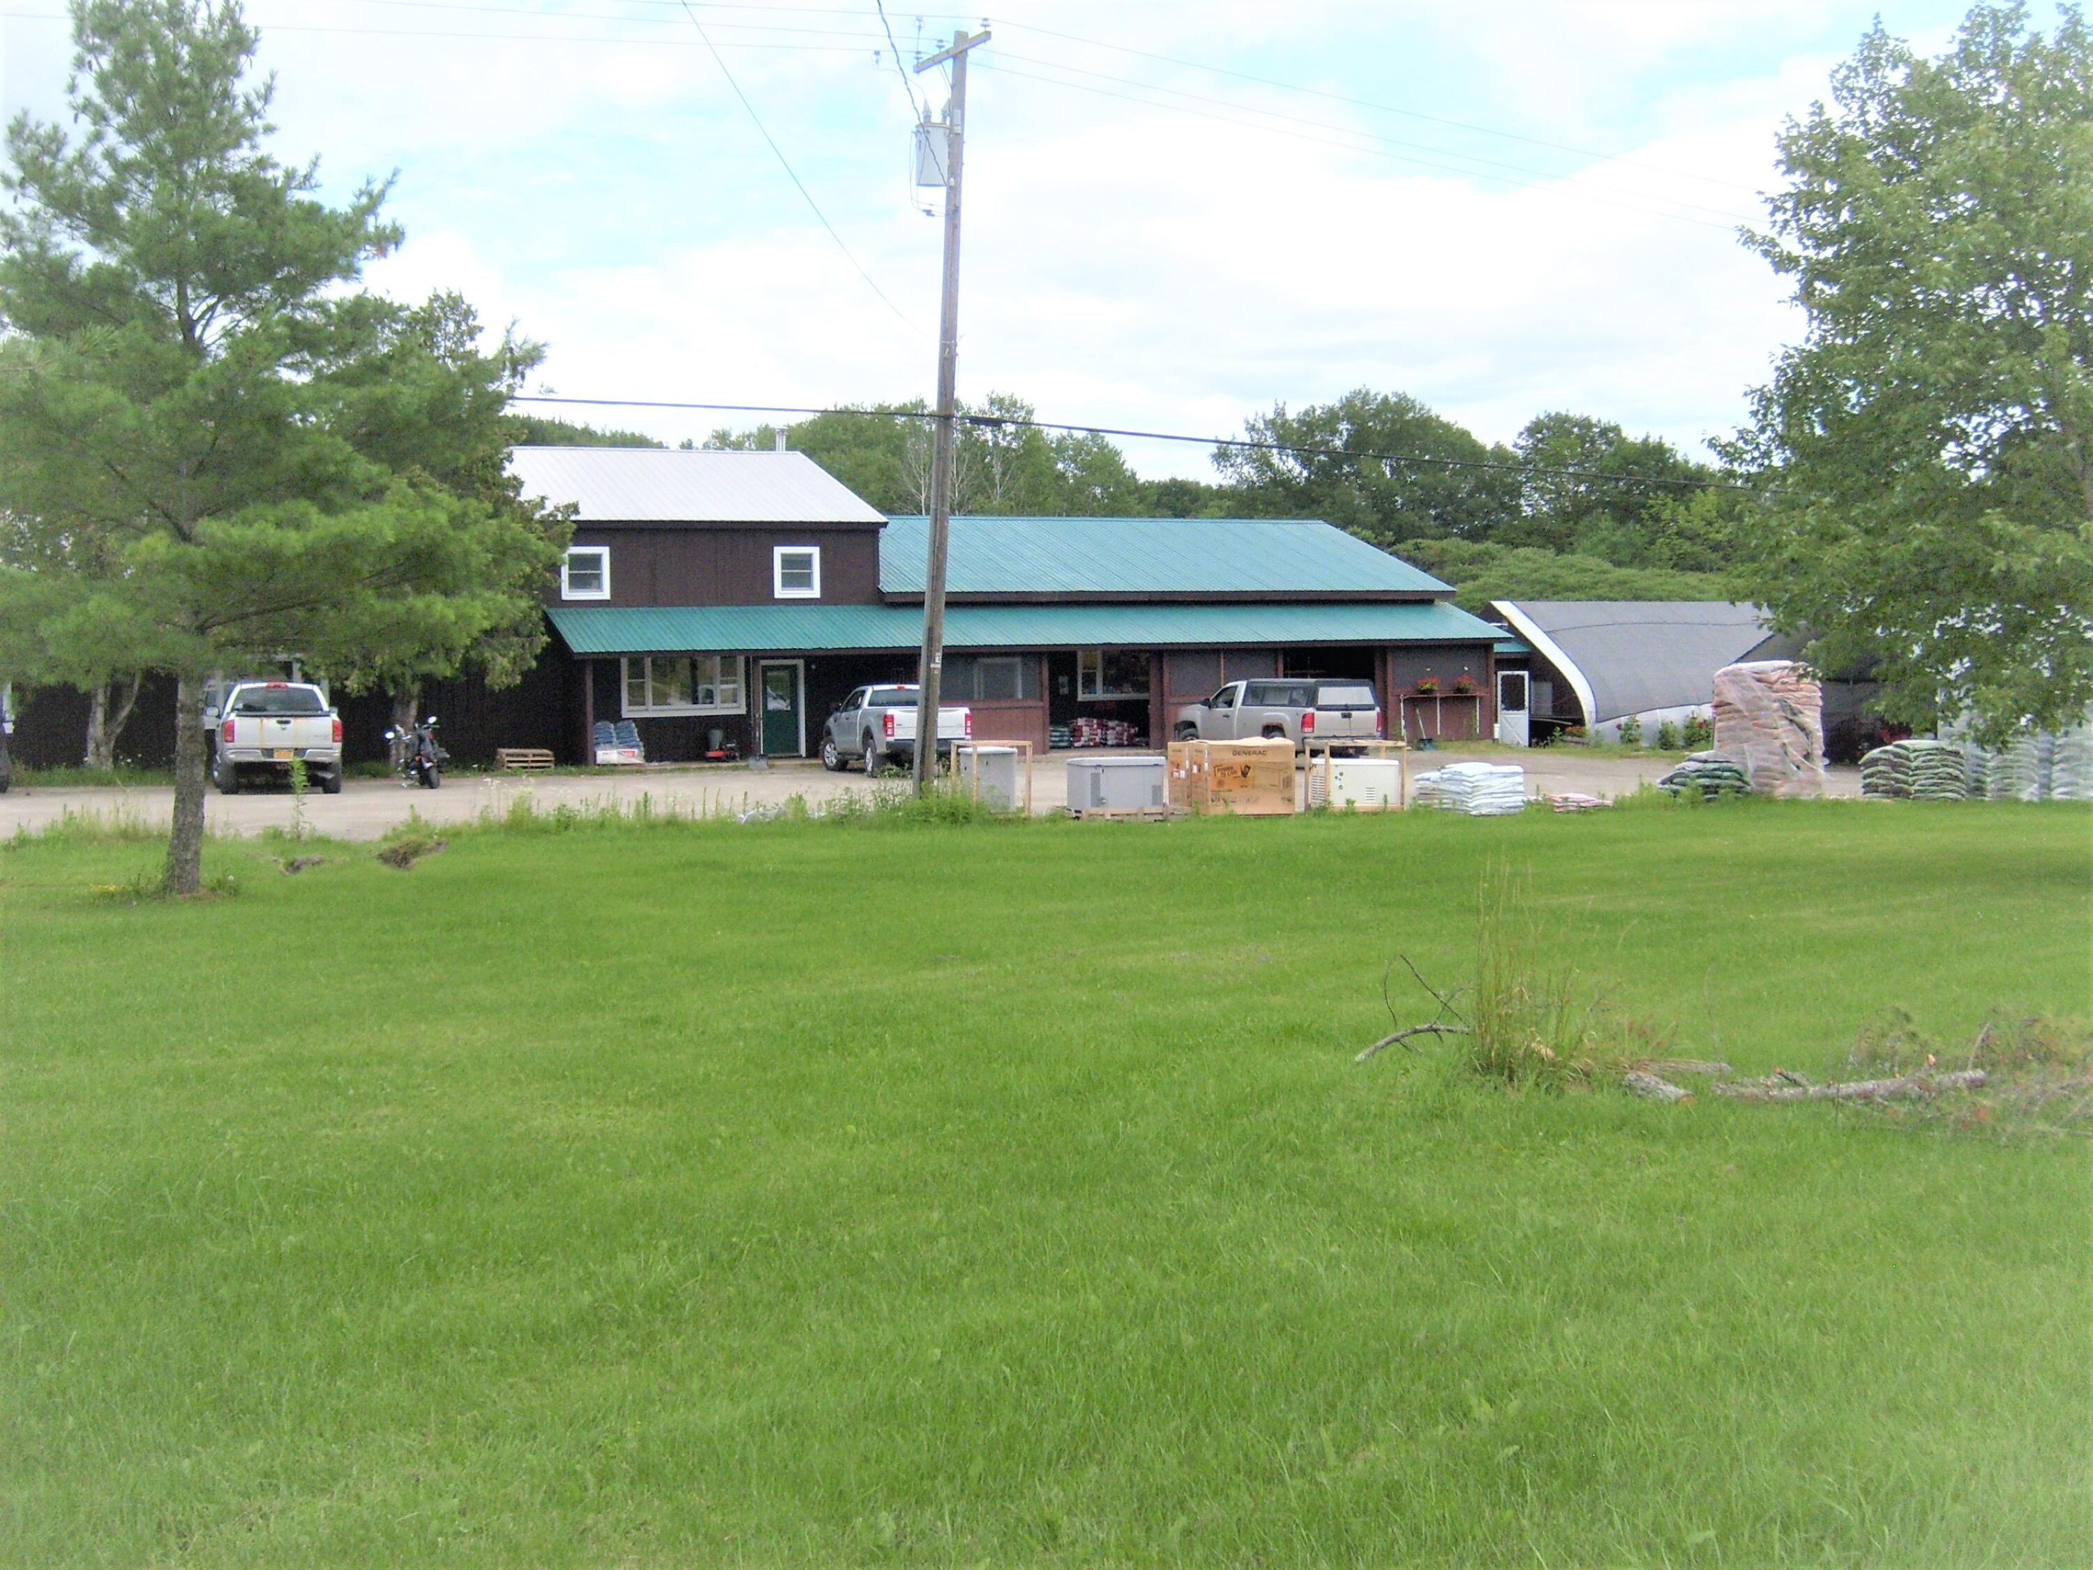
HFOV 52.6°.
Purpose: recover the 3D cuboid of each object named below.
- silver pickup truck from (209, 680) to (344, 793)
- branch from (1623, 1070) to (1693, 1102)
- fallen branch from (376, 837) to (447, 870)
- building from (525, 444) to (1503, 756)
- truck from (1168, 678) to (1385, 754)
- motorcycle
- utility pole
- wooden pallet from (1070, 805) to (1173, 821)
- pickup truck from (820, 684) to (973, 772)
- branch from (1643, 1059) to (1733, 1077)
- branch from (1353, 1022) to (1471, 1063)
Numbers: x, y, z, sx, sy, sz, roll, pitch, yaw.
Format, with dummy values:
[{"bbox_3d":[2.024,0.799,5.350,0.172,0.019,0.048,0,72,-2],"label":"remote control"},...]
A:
[{"bbox_3d":[-14.147,-0.904,38.807,2.080,1.930,5.700,-2,4,-23],"label":"silver pickup truck"},{"bbox_3d":[2.807,1.367,9.727,0.110,0.100,0.370,-4,5,-40],"label":"branch"},{"bbox_3d":[-7.242,0.733,24.047,0.850,0.300,0.600,-2,4,-15],"label":"fallen branch"},{"bbox_3d":[-2.303,-4.975,55.314,22.667,7.825,17.000,-2,4,-20],"label":"building"},{"bbox_3d":[4.954,-1.381,46.484,2.060,1.880,5.600,-3,4,-27],"label":"truck"},{"bbox_3d":[-11.531,-0.600,38.778,0.920,1.260,2.200,-2,4,-23],"label":"motorcycle"},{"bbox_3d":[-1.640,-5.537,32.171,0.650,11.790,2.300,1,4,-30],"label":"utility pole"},{"bbox_3d":[1.089,0.399,31.685,1.360,0.150,0.800,-2,4,-21],"label":"wooden pallet"},{"bbox_3d":[-3.192,-1.137,43.934,1.920,1.820,5.350,-2,4,-20],"label":"pickup truck"},{"bbox_3d":[3.069,1.348,10.145,0.420,0.080,0.090,0,4,8],"label":"branch"},{"bbox_3d":[1.854,1.287,10.689,0.550,0.170,0.180,-2,4,-15],"label":"branch"}]

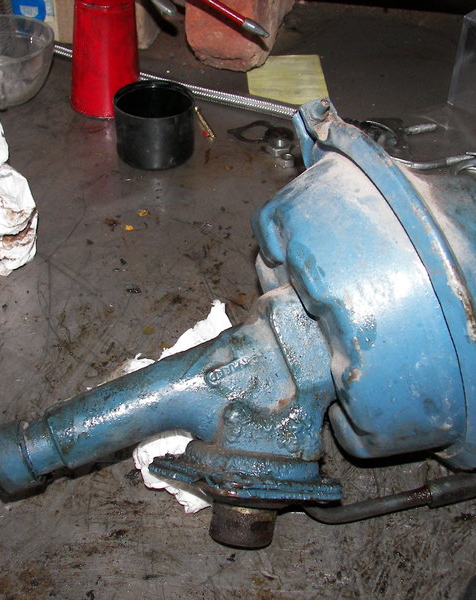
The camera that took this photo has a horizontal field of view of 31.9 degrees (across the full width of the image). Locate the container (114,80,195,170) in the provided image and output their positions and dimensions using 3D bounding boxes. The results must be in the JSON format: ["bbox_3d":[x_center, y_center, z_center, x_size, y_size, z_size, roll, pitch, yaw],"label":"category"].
[{"bbox_3d":[-0.072,-0.151,0.728,0.068,0.054,0.068,1,41,0],"label":"container"}]

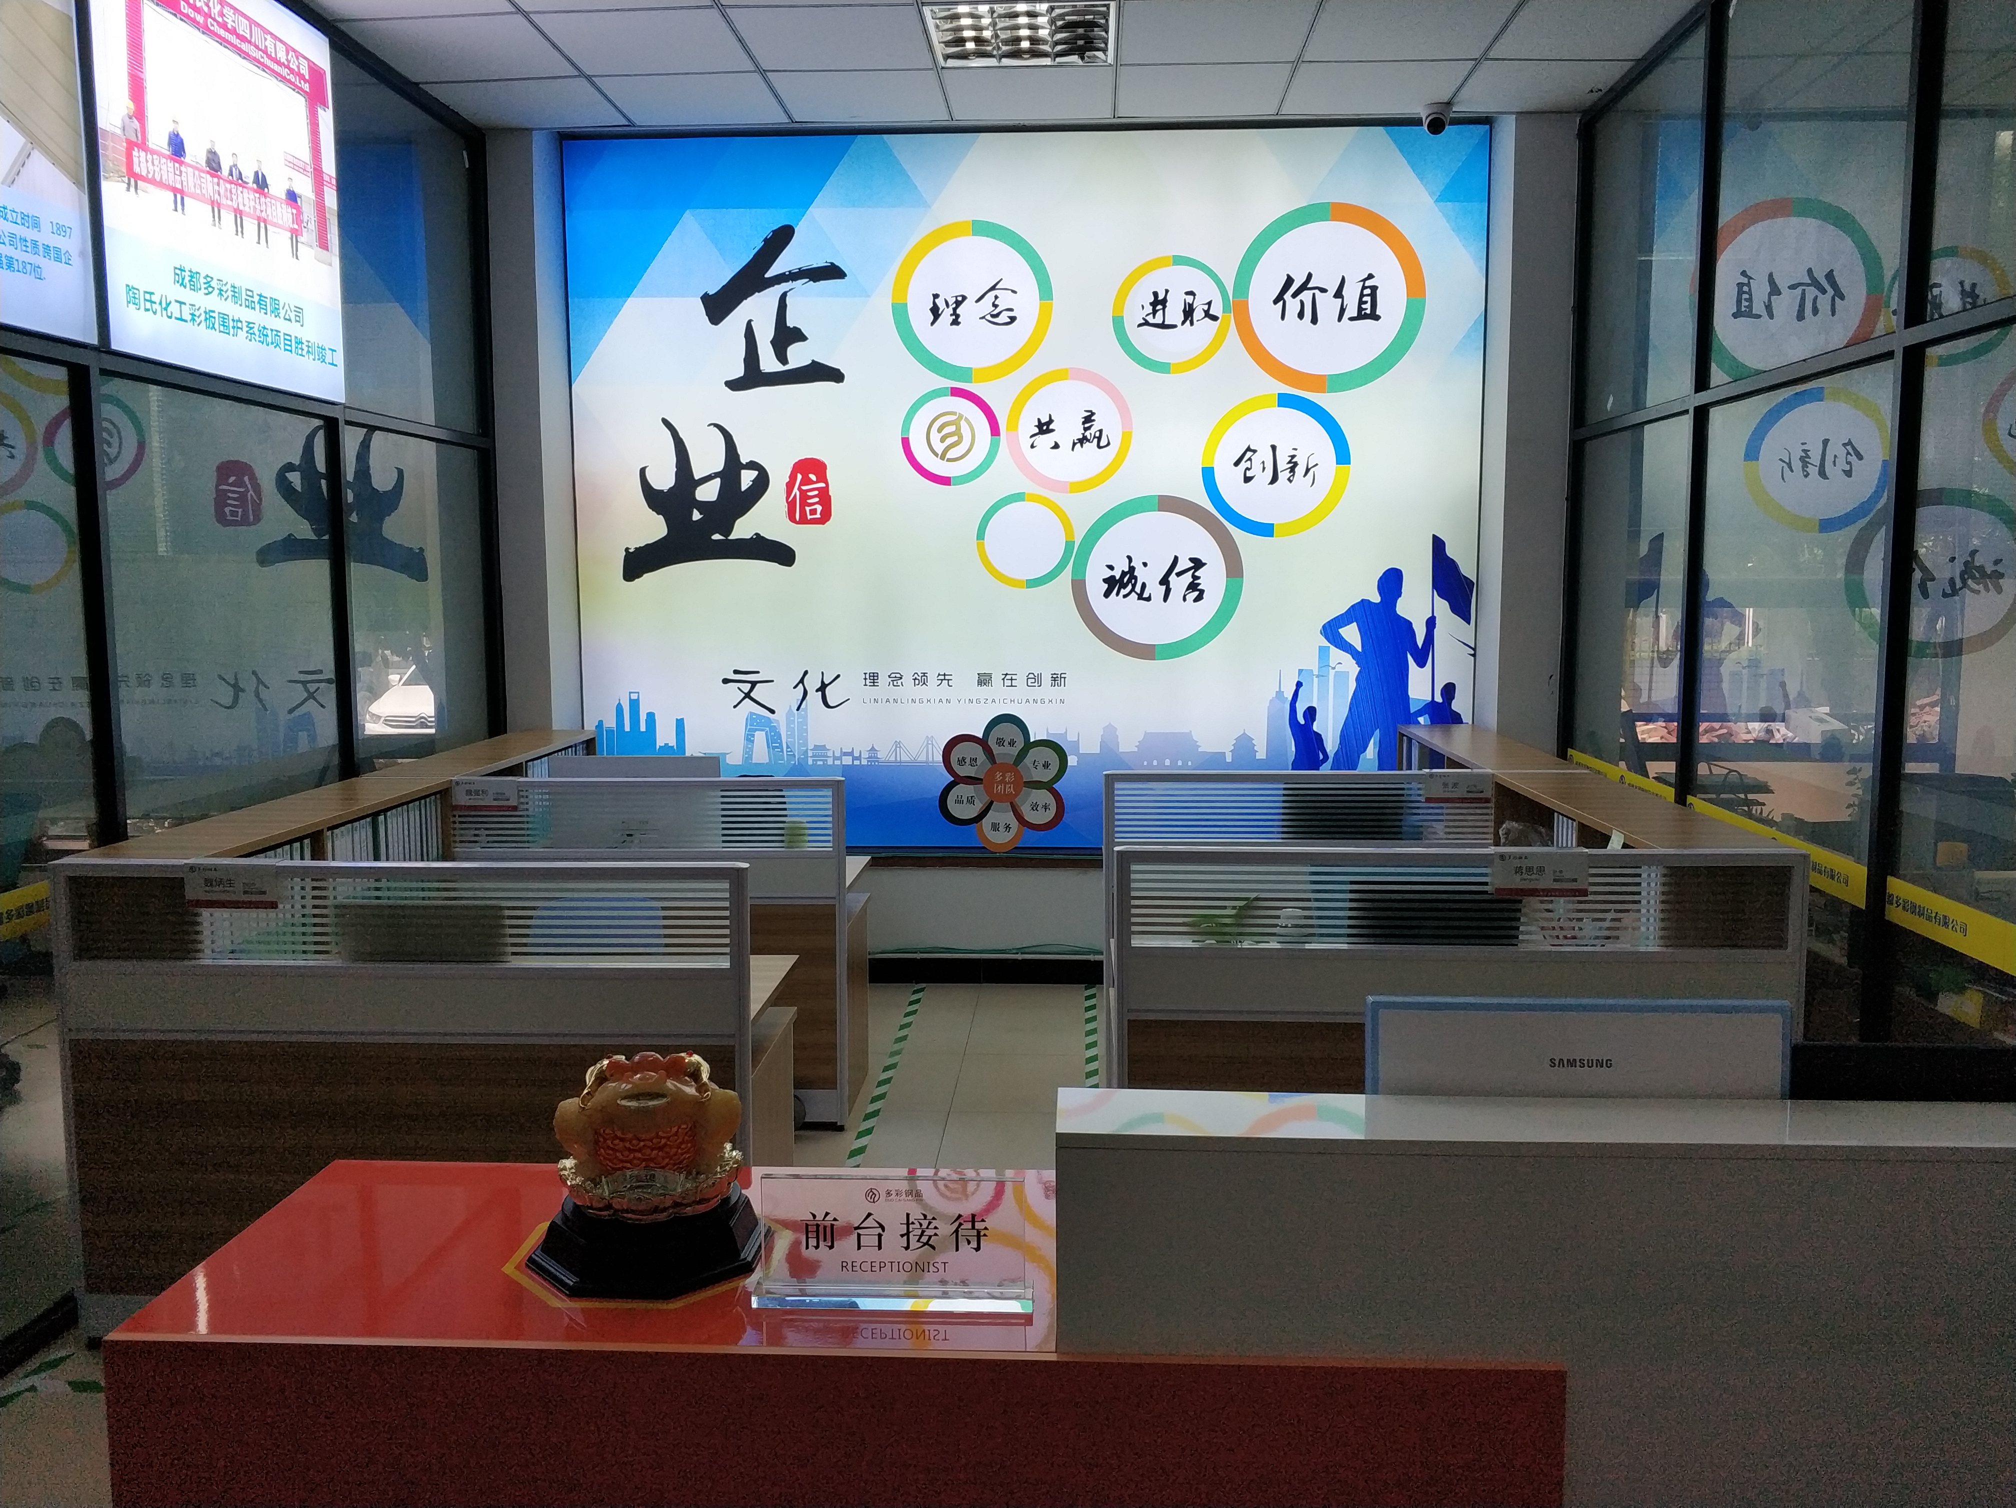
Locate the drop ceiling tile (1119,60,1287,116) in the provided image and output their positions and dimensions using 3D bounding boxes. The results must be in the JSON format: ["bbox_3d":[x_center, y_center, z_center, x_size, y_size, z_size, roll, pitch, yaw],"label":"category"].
[{"bbox_3d":[0.681,-2.333,5.514,0.600,0.018,0.600,0,6,3],"label":"drop ceiling tile"}]

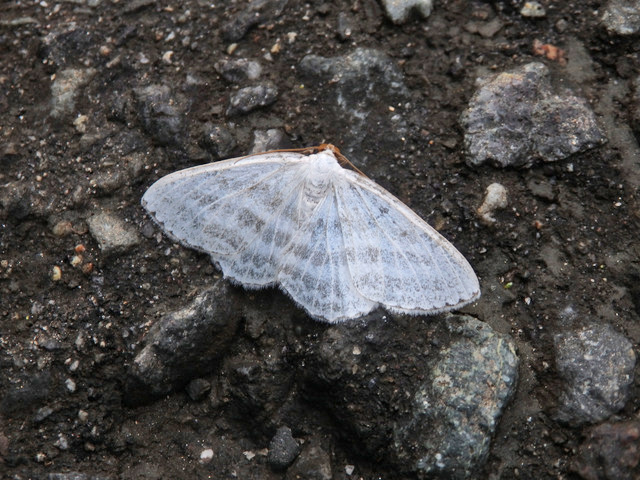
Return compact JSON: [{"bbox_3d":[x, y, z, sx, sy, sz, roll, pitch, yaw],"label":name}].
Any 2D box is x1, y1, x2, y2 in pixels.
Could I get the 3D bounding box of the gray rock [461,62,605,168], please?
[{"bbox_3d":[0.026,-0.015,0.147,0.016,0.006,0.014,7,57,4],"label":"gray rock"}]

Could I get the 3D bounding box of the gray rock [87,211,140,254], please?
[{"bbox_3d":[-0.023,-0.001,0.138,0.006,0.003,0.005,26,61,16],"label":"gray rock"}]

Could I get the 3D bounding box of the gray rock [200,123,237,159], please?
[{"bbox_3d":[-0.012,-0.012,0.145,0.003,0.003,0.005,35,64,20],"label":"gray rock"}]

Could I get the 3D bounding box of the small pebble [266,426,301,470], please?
[{"bbox_3d":[-0.004,0.022,0.129,0.003,0.003,0.004,0,63,0],"label":"small pebble"}]

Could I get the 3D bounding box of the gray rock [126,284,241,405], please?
[{"bbox_3d":[-0.015,0.011,0.134,0.006,0.005,0.013,39,69,18],"label":"gray rock"}]

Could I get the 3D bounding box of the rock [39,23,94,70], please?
[{"bbox_3d":[-0.032,-0.024,0.153,0.006,0.003,0.005,0,63,0],"label":"rock"}]

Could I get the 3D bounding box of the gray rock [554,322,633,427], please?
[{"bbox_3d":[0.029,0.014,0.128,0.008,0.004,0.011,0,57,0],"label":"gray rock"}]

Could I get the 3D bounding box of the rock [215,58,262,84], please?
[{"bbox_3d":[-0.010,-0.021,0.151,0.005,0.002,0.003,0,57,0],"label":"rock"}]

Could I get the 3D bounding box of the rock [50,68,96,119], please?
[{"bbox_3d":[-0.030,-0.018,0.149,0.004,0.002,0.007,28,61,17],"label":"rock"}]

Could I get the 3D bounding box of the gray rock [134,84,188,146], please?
[{"bbox_3d":[-0.019,-0.015,0.148,0.006,0.004,0.007,0,63,0],"label":"gray rock"}]

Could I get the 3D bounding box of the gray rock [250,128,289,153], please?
[{"bbox_3d":[-0.006,-0.011,0.146,0.005,0.003,0.004,0,63,0],"label":"gray rock"}]

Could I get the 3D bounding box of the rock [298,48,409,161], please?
[{"bbox_3d":[0.004,-0.017,0.149,0.014,0.006,0.014,0,63,0],"label":"rock"}]

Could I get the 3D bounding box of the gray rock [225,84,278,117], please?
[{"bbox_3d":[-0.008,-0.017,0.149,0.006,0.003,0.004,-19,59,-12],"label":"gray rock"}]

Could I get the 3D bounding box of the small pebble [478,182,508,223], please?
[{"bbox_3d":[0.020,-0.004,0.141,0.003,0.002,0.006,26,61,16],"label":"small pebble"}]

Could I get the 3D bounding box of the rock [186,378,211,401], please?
[{"bbox_3d":[-0.013,0.016,0.132,0.002,0.002,0.002,0,63,0],"label":"rock"}]

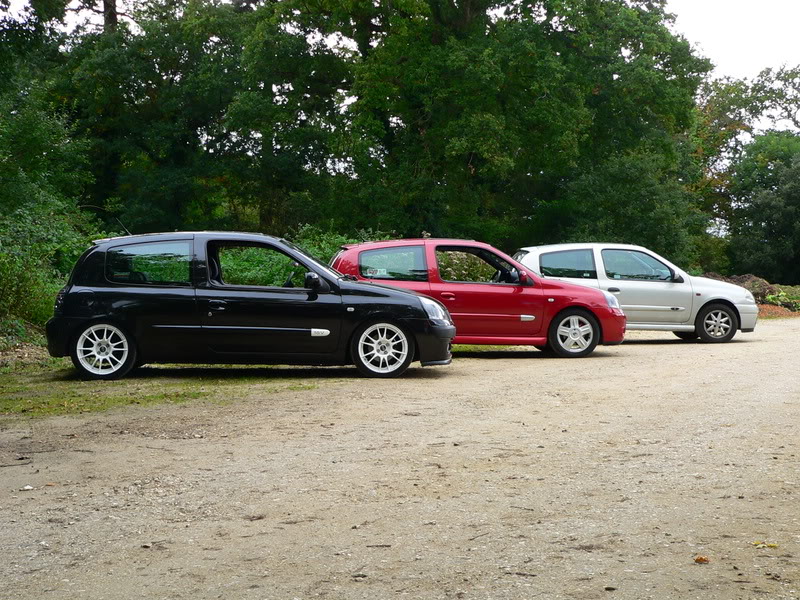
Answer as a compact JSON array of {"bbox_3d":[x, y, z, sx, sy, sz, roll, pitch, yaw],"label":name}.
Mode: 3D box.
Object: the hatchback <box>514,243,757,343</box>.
[{"bbox_3d":[3.264,-0.106,17.144,3.795,1.415,1.660,0,1,0],"label":"hatchback"}]

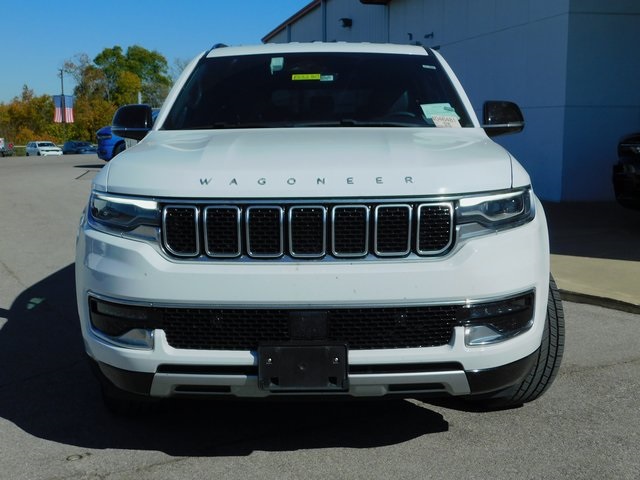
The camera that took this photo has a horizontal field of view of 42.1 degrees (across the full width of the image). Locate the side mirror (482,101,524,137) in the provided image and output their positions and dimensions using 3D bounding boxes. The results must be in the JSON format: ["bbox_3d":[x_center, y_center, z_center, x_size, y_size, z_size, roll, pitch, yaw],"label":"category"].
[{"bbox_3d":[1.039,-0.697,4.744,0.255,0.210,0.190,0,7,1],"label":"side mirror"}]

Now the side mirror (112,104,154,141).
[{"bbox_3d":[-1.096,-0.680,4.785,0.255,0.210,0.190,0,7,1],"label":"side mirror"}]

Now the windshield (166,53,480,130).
[{"bbox_3d":[-0.031,-0.858,4.677,1.640,0.490,0.800,0,7,1],"label":"windshield"}]

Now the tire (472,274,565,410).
[{"bbox_3d":[0.812,0.368,3.915,0.275,0.800,0.800,-3,8,-19],"label":"tire"}]

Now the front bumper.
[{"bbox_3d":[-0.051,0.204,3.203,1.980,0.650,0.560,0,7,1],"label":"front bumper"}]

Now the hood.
[{"bbox_3d":[-0.048,-0.355,3.618,1.680,0.270,1.330,0,7,1],"label":"hood"}]

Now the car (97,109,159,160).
[{"bbox_3d":[-3.710,-3.050,24.700,5.200,1.830,1.980,-3,8,-21],"label":"car"}]

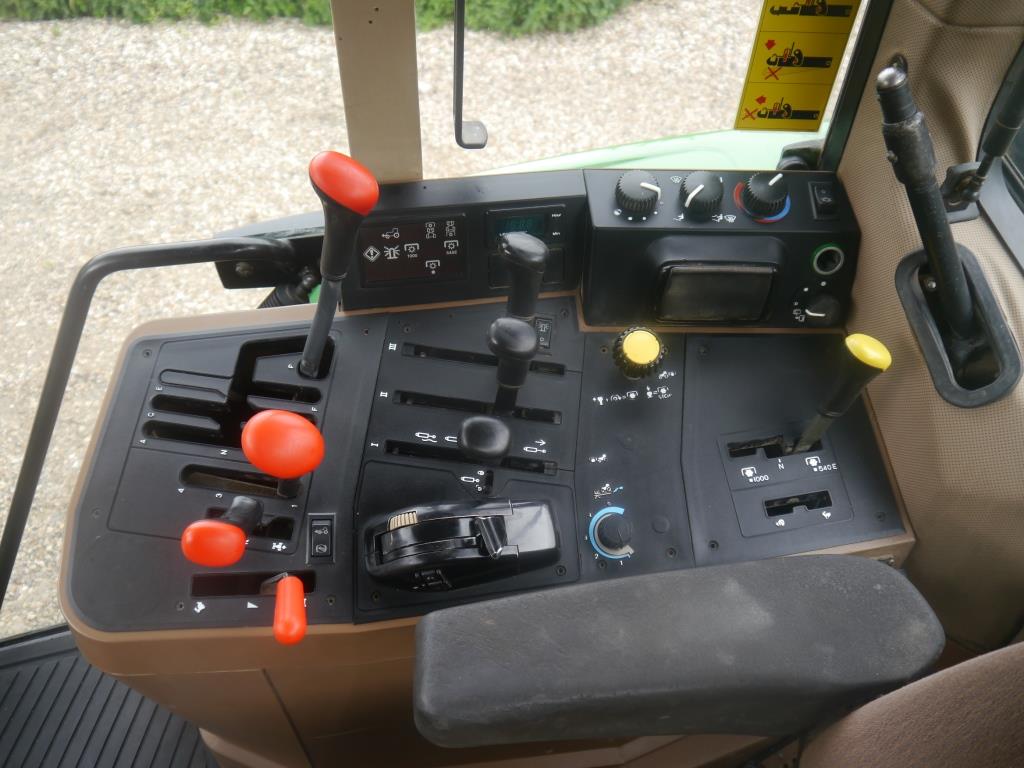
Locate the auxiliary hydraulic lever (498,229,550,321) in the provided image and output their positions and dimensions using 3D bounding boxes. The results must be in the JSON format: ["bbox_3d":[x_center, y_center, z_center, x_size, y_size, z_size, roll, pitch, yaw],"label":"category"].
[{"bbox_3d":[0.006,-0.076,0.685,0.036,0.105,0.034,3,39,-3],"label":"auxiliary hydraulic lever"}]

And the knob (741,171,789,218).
[{"bbox_3d":[0.230,-0.171,0.747,0.036,0.021,0.036,3,66,1],"label":"knob"}]

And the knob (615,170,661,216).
[{"bbox_3d":[0.112,-0.172,0.747,0.038,0.020,0.038,3,66,1],"label":"knob"}]

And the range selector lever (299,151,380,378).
[{"bbox_3d":[-0.142,-0.082,0.650,0.050,0.194,0.044,19,41,-2],"label":"range selector lever"}]

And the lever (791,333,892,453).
[{"bbox_3d":[0.264,0.013,0.675,0.037,0.118,0.036,3,44,-11],"label":"lever"}]

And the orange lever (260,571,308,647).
[{"bbox_3d":[-0.181,0.177,0.660,0.032,0.028,0.086,-8,26,-12],"label":"orange lever"}]

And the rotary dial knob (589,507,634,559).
[{"bbox_3d":[0.089,0.126,0.706,0.034,0.018,0.034,5,70,-1],"label":"rotary dial knob"}]

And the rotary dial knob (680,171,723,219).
[{"bbox_3d":[0.171,-0.170,0.746,0.037,0.021,0.037,3,66,1],"label":"rotary dial knob"}]

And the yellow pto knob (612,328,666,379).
[{"bbox_3d":[0.116,-0.028,0.759,0.042,0.025,0.042,5,70,-1],"label":"yellow pto knob"}]

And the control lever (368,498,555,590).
[{"bbox_3d":[-0.038,0.122,0.632,0.140,0.048,0.062,-3,64,-6],"label":"control lever"}]

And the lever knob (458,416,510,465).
[{"bbox_3d":[-0.020,0.041,0.615,0.036,0.045,0.032,0,73,2],"label":"lever knob"}]

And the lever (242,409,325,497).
[{"bbox_3d":[-0.162,0.059,0.591,0.053,0.090,0.048,0,69,-13],"label":"lever"}]

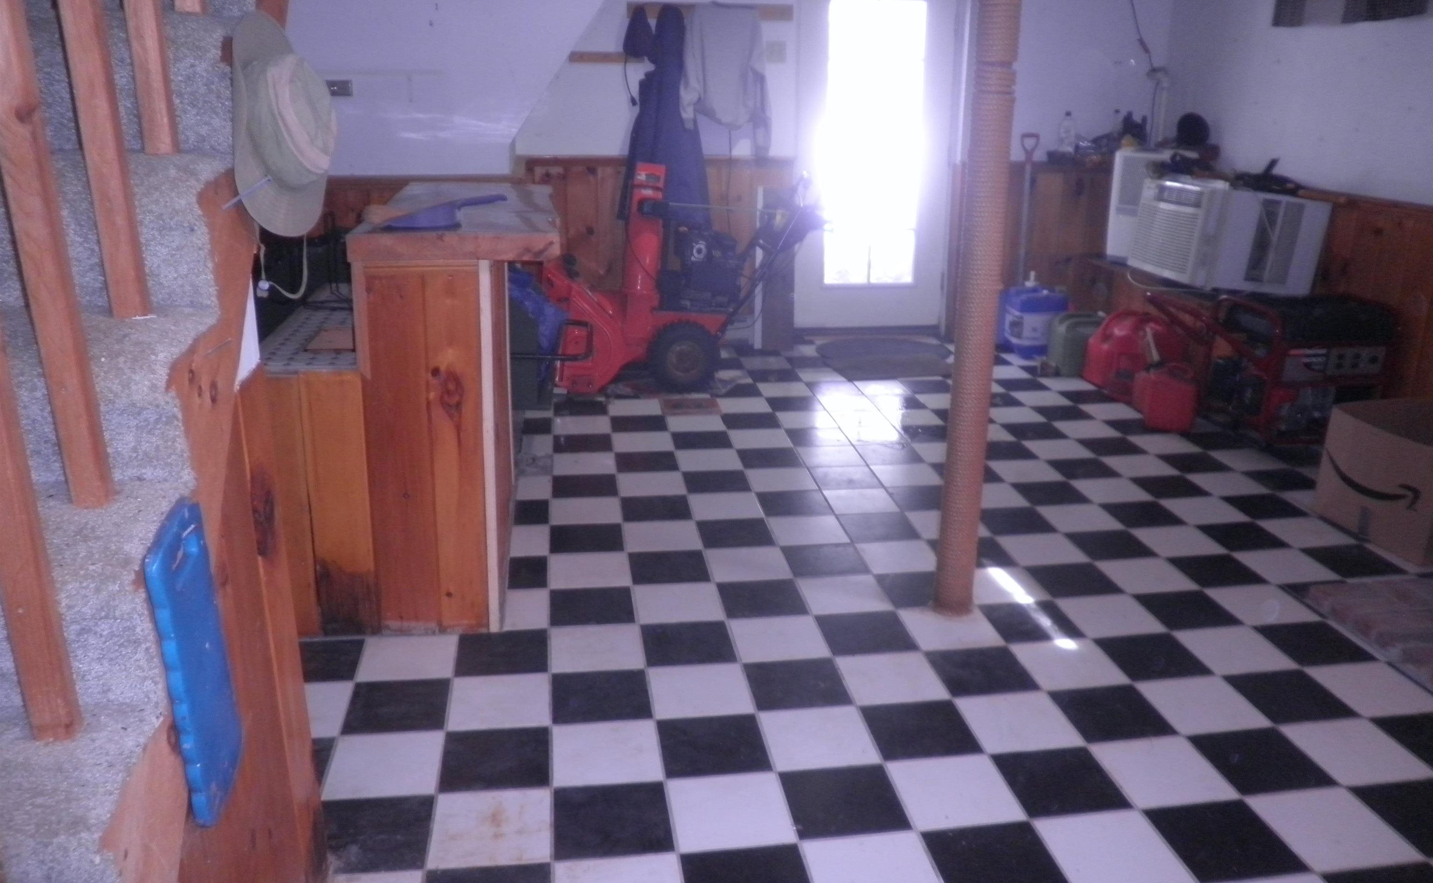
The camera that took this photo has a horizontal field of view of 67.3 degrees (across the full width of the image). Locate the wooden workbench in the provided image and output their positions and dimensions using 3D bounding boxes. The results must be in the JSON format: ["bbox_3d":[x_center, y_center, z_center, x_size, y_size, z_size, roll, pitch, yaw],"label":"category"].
[{"bbox_3d":[-0.733,-0.173,3.392,0.506,1.093,1.235,-2,18,-7],"label":"wooden workbench"}]

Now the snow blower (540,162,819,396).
[{"bbox_3d":[-0.169,-0.861,5.526,1.417,1.073,0.658,-2,18,-7],"label":"snow blower"}]

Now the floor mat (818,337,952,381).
[{"bbox_3d":[1.017,-0.482,6.090,0.759,0.015,0.931,-2,18,-7],"label":"floor mat"}]

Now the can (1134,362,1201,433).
[{"bbox_3d":[2.064,-0.222,4.916,0.192,0.273,0.263,0,18,-3],"label":"can"}]

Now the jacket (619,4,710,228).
[{"bbox_3d":[-0.274,-1.761,5.891,0.506,1.174,0.203,-2,18,-7],"label":"jacket"}]

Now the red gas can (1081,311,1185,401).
[{"bbox_3d":[2.119,-0.451,5.450,0.294,0.375,0.456,-2,18,-7],"label":"red gas can"}]

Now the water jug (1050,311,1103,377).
[{"bbox_3d":[1.945,-0.546,5.814,0.283,0.324,0.243,-2,18,-7],"label":"water jug"}]

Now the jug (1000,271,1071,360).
[{"bbox_3d":[1.837,-0.732,6.199,0.304,0.435,0.304,-2,18,-7],"label":"jug"}]

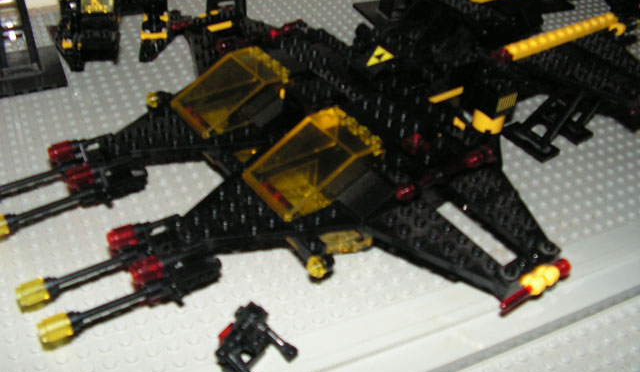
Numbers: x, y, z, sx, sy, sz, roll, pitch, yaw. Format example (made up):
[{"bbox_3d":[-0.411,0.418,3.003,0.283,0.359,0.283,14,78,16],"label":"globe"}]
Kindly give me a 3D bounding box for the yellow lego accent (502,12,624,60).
[{"bbox_3d":[0.137,-0.083,0.368,0.102,0.006,0.008,-22,49,-31],"label":"yellow lego accent"}]

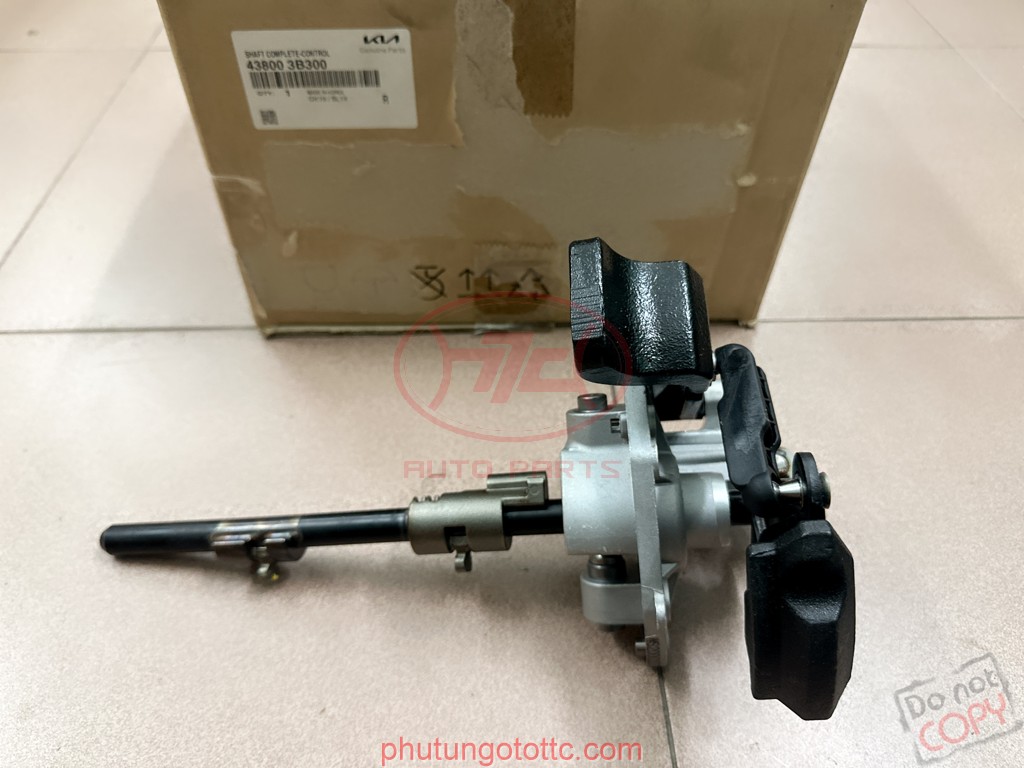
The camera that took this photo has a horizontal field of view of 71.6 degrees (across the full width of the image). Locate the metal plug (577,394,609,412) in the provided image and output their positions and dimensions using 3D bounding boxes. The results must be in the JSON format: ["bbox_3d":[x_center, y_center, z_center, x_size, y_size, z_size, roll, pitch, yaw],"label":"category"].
[{"bbox_3d":[0.034,0.008,0.300,0.013,0.006,0.013,-5,10,13],"label":"metal plug"}]

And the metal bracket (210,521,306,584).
[{"bbox_3d":[-0.110,0.073,0.317,0.044,0.023,0.025,-5,47,14],"label":"metal bracket"}]

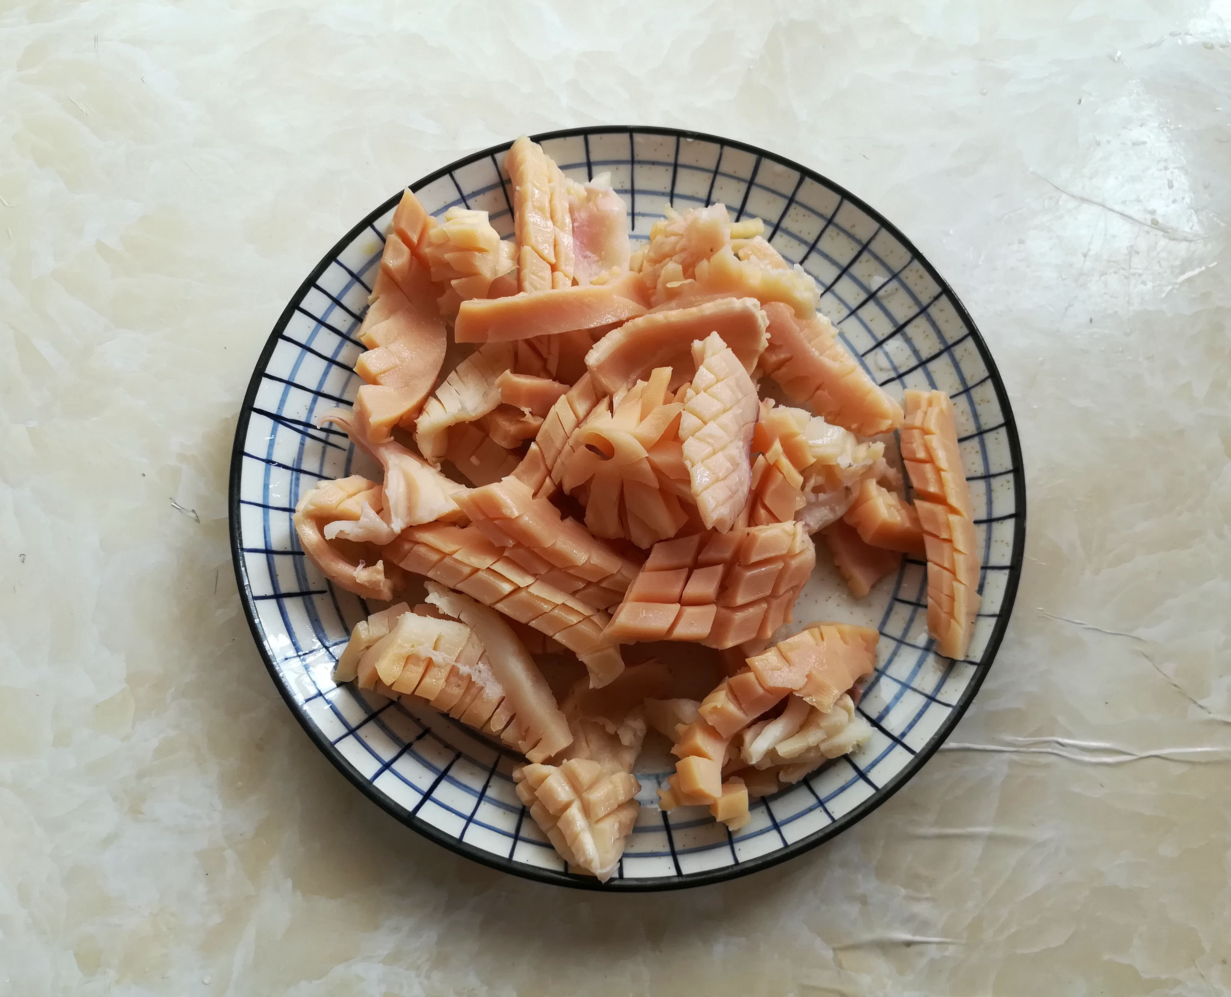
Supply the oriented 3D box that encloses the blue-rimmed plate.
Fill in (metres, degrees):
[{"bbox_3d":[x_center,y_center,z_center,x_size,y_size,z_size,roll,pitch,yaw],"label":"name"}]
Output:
[{"bbox_3d":[0.004,-0.004,0.274,0.205,0.032,0.205,0,75,-1],"label":"blue-rimmed plate"}]

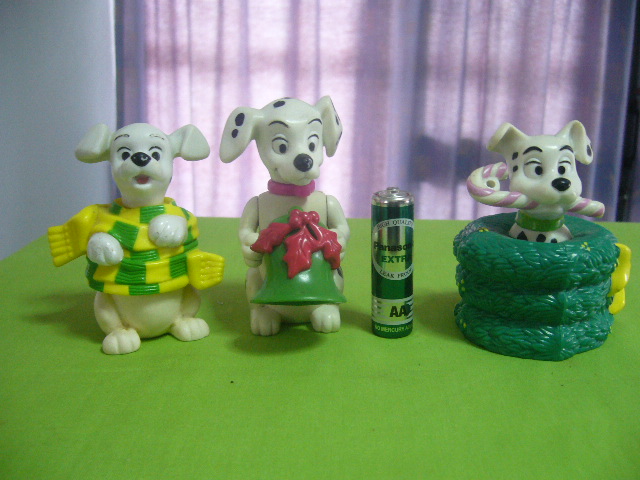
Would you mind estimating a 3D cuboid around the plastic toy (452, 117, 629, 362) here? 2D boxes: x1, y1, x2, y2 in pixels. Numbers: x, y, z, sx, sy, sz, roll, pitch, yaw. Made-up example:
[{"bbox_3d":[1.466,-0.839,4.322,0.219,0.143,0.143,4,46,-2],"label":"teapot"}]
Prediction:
[{"bbox_3d":[0.076,-0.004,0.219,0.059,0.071,0.057,0,10,5],"label":"plastic toy"}]

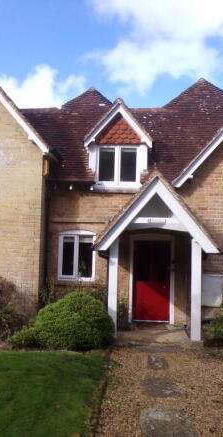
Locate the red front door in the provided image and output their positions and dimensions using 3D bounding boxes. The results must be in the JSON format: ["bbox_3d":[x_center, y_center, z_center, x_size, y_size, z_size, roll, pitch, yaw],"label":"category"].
[{"bbox_3d":[0.907,1.399,9.107,0.837,1.803,0.070,1,-3,6],"label":"red front door"}]

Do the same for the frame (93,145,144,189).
[{"bbox_3d":[0.165,-1.163,9.243,1.096,1.021,0.100,1,-3,6],"label":"frame"}]

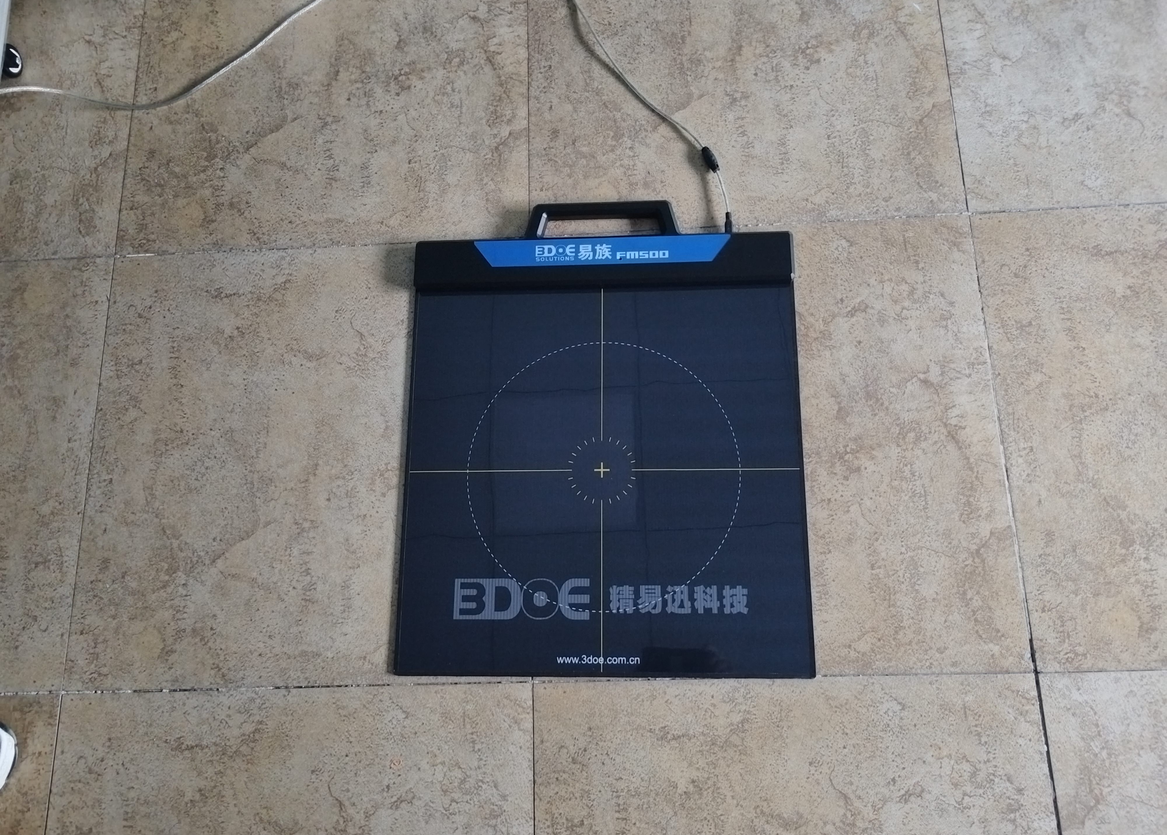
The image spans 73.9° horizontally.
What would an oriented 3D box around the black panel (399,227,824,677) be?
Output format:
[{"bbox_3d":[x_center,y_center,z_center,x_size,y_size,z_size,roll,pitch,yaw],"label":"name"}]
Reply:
[{"bbox_3d":[0.024,0.036,1.003,0.512,0.028,0.571,-1,77,3],"label":"black panel"}]

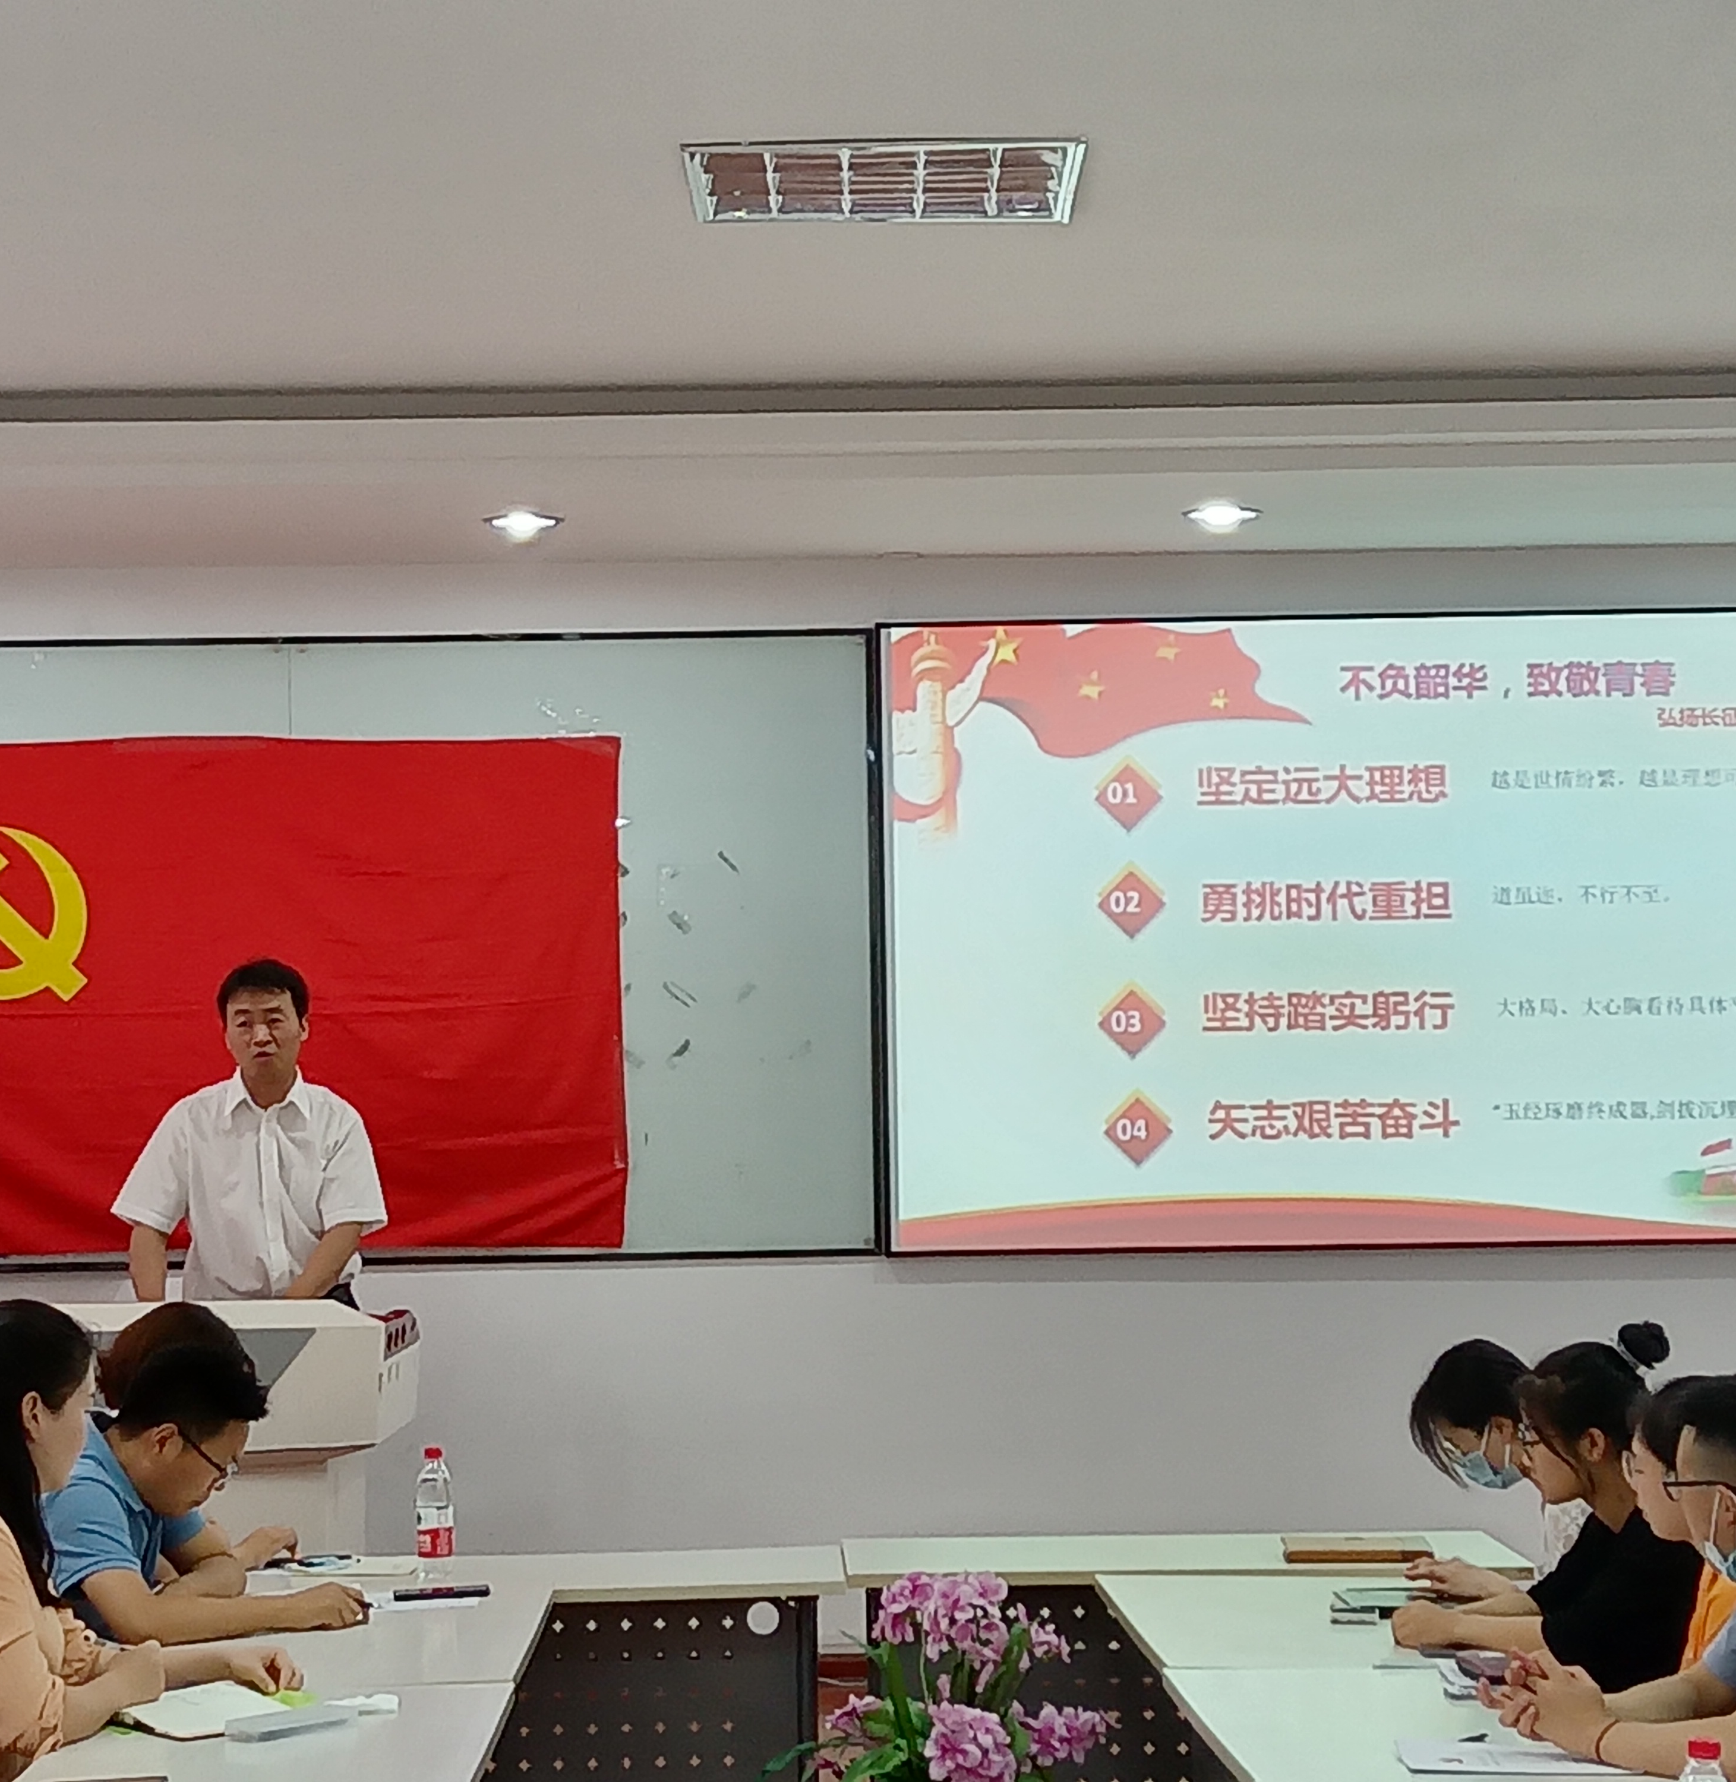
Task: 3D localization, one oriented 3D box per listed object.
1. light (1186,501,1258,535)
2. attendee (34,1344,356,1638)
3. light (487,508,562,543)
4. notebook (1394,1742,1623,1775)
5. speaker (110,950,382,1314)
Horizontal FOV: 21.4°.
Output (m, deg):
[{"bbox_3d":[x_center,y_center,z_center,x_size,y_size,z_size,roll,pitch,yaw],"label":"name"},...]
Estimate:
[{"bbox_3d":[0.791,-0.828,10.256,0.175,0.060,0.175,-1,-3,0],"label":"light"},{"bbox_3d":[-1.088,1.333,7.401,0.600,1.200,0.520,-1,-3,6],"label":"attendee"},{"bbox_3d":[-0.764,-0.805,10.201,0.175,0.060,0.175,-1,-3,0],"label":"light"},{"bbox_3d":[0.811,1.060,5.678,0.290,0.012,0.250,-1,-3,0],"label":"notebook"},{"bbox_3d":[-1.287,0.960,9.624,0.560,1.629,0.400,-1,-3,-1],"label":"speaker"}]

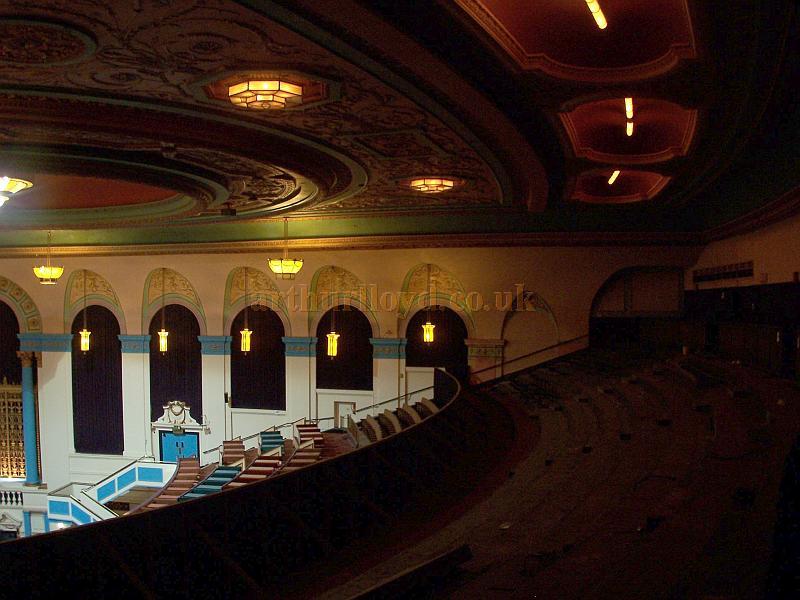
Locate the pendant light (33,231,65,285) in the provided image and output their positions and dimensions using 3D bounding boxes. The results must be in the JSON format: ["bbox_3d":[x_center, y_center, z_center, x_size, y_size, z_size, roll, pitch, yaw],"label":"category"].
[{"bbox_3d":[-13.789,-1.650,34.500,1.200,2.100,1.200,0,0,17],"label":"pendant light"}]

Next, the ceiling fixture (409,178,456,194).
[{"bbox_3d":[0.859,-3.012,23.200,1.150,0.280,1.150,0,0,17],"label":"ceiling fixture"}]

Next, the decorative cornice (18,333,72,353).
[{"bbox_3d":[-14.951,1.831,37.410,2.650,0.780,0.500,0,0,17],"label":"decorative cornice"}]

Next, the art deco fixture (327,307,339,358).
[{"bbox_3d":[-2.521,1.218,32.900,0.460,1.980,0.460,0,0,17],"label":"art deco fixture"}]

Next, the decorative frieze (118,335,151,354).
[{"bbox_3d":[-12.664,2.118,41.890,1.546,0.868,0.500,0,1,17],"label":"decorative frieze"}]

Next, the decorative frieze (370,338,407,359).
[{"bbox_3d":[-0.500,2.119,38.175,1.561,0.891,0.500,0,1,17],"label":"decorative frieze"}]

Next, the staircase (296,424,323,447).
[{"bbox_3d":[-4.484,6.739,44.000,1.250,0.950,2.200,0,0,-9],"label":"staircase"}]

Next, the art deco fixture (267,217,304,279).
[{"bbox_3d":[-4.641,-2.093,35.800,1.480,2.556,1.480,0,1,17],"label":"art deco fixture"}]

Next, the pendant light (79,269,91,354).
[{"bbox_3d":[-14.802,0.553,41.300,0.541,4.021,0.541,0,1,17],"label":"pendant light"}]

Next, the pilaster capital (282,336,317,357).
[{"bbox_3d":[-4.497,2.104,39.396,1.552,0.861,0.500,0,1,17],"label":"pilaster capital"}]

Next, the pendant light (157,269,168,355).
[{"bbox_3d":[-9.418,0.438,35.000,0.440,3.380,0.440,0,0,17],"label":"pendant light"}]

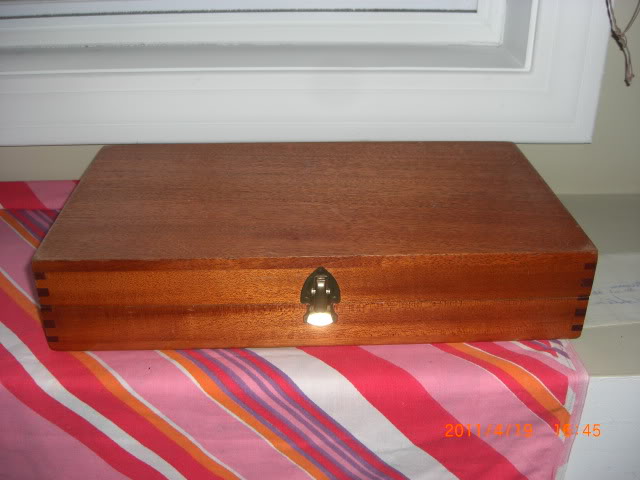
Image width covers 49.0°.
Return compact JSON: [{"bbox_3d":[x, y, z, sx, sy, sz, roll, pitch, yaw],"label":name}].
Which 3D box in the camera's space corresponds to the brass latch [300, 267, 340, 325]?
[{"bbox_3d":[0.001,0.041,0.493,0.029,0.048,0.010,-1,29,-2],"label":"brass latch"}]

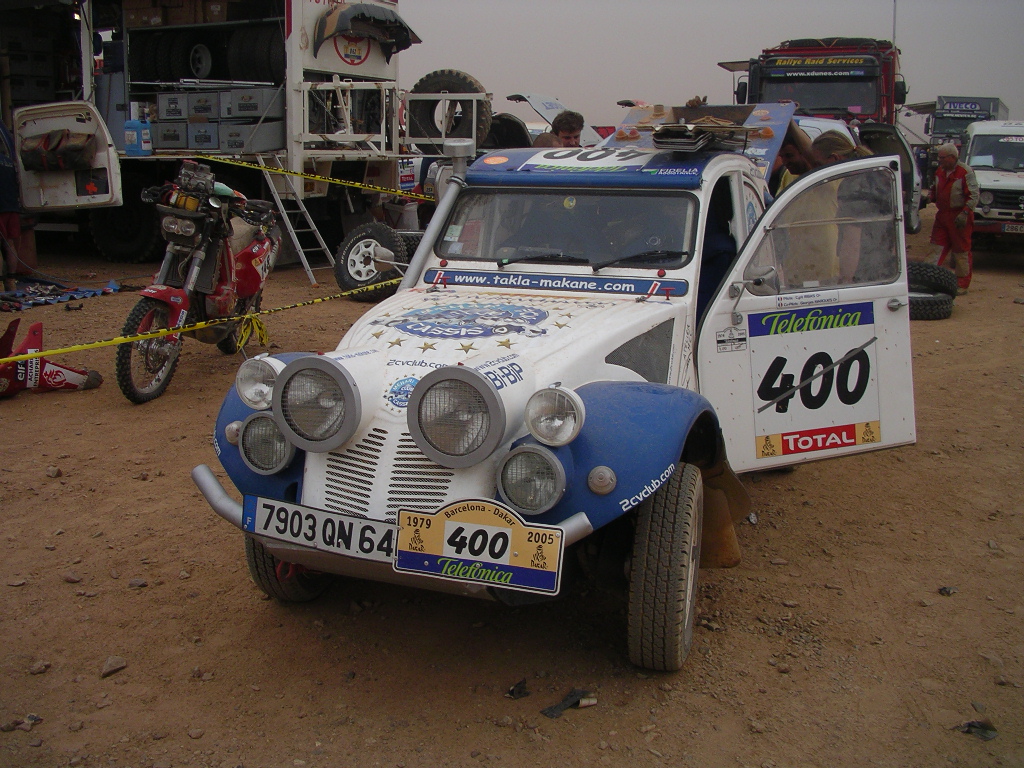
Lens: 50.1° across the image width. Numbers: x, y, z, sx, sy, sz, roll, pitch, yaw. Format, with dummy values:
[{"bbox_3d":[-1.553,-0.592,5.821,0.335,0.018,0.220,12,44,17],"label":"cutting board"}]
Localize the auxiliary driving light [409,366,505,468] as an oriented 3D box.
[{"bbox_3d":[-0.133,0.082,2.966,0.274,0.274,0.120,5,11,21],"label":"auxiliary driving light"}]

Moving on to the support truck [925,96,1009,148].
[{"bbox_3d":[20.200,-10.540,48.674,2.500,4.100,8.500,6,13,25],"label":"support truck"}]

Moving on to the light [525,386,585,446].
[{"bbox_3d":[0.129,0.081,2.918,0.161,0.161,0.120,5,11,23],"label":"light"}]

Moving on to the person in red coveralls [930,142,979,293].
[{"bbox_3d":[5.120,-1.901,12.780,0.440,1.760,0.540,-8,14,-32],"label":"person in red coveralls"}]

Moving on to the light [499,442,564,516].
[{"bbox_3d":[0.065,0.248,2.924,0.188,0.188,0.100,5,11,23],"label":"light"}]

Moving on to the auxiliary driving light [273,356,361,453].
[{"bbox_3d":[-0.543,0.053,3.163,0.274,0.274,0.120,5,11,21],"label":"auxiliary driving light"}]

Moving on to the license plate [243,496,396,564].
[{"bbox_3d":[-0.543,0.404,3.053,0.520,0.110,0.015,7,8,25],"label":"license plate"}]

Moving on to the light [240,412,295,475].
[{"bbox_3d":[-0.717,0.170,3.300,0.188,0.188,0.100,5,11,23],"label":"light"}]

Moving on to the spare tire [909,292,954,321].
[{"bbox_3d":[4.140,-0.838,11.346,0.790,0.240,0.790,4,12,20],"label":"spare tire"}]

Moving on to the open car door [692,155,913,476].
[{"bbox_3d":[1.046,-0.259,4.004,0.850,1.110,0.130,-6,6,-13],"label":"open car door"}]

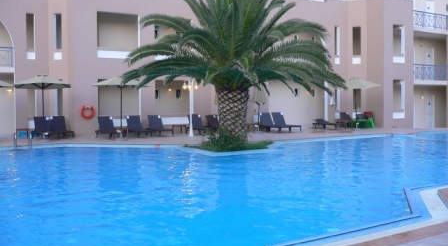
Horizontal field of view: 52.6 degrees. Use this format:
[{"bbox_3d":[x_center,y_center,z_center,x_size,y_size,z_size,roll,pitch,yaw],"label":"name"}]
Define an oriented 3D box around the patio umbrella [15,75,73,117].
[{"bbox_3d":[-7.401,-0.612,18.553,2.400,2.680,2.400,0,2,0],"label":"patio umbrella"}]

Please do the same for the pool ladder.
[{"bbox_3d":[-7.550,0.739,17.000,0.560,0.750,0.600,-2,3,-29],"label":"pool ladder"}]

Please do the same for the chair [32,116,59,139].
[{"bbox_3d":[-7.627,0.208,19.384,0.680,0.930,1.900,-2,2,-29],"label":"chair"}]

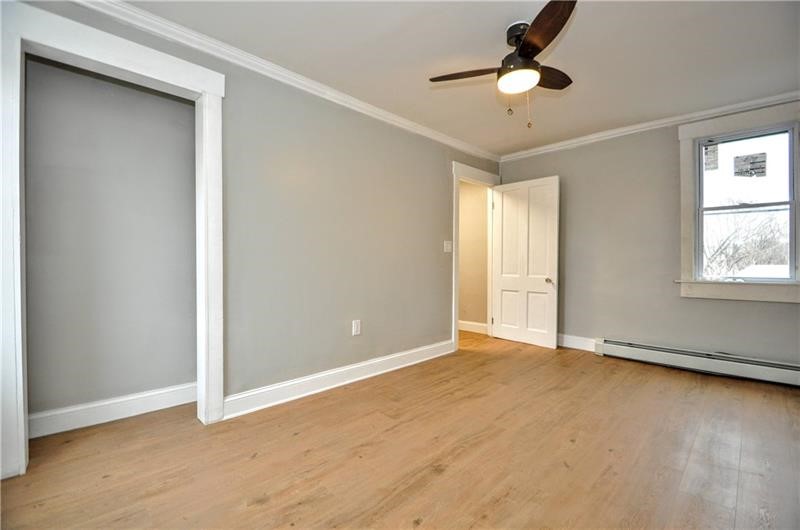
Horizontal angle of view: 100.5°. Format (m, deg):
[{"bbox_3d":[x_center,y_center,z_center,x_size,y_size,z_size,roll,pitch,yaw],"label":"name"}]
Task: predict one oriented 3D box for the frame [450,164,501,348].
[{"bbox_3d":[0.915,-0.095,4.104,0.985,2.146,0.131,0,1,-43],"label":"frame"}]

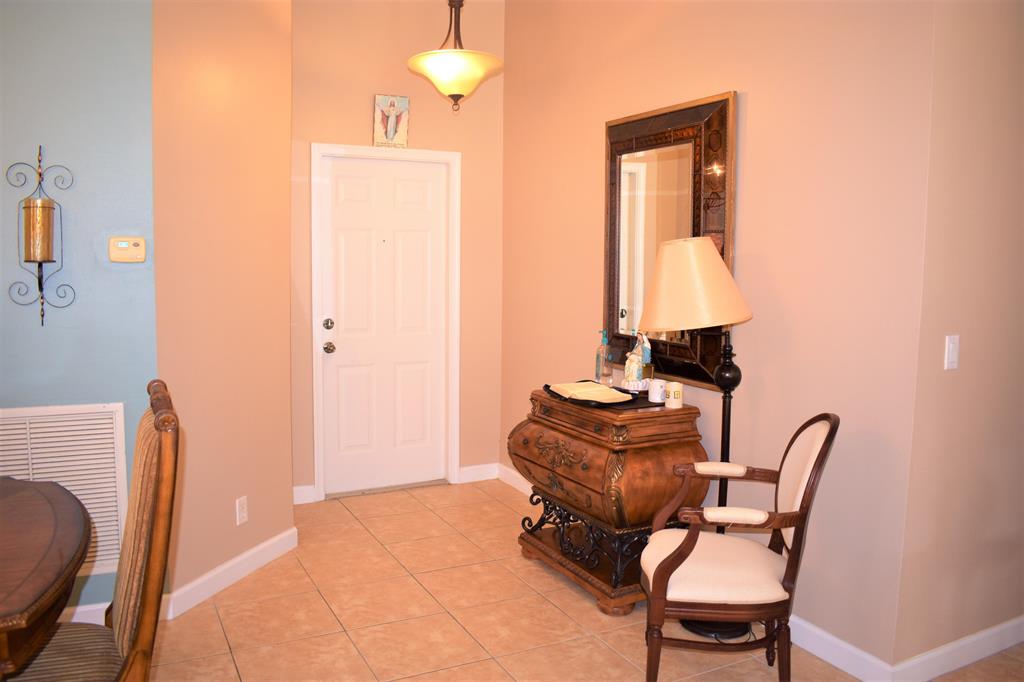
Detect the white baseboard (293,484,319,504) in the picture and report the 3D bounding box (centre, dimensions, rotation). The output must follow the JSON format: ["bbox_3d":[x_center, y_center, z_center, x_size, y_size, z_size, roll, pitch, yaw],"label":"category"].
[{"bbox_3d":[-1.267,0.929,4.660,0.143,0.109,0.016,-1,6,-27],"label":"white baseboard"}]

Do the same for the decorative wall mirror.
[{"bbox_3d":[0.696,-0.443,3.482,0.050,1.185,0.880,-2,6,-27],"label":"decorative wall mirror"}]

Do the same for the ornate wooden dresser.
[{"bbox_3d":[0.437,0.700,3.595,0.566,0.823,0.834,-1,6,-27],"label":"ornate wooden dresser"}]

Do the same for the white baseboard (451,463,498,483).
[{"bbox_3d":[-0.218,0.882,5.117,0.288,0.112,0.015,-2,6,-28],"label":"white baseboard"}]

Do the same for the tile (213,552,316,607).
[{"bbox_3d":[-1.142,1.093,3.490,0.427,0.010,0.427,-1,6,-27],"label":"tile"}]

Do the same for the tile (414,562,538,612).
[{"bbox_3d":[-0.176,1.113,3.505,0.427,0.010,0.427,-1,6,-27],"label":"tile"}]

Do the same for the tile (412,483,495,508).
[{"bbox_3d":[-0.388,0.990,4.849,0.427,0.010,0.427,-1,6,-27],"label":"tile"}]

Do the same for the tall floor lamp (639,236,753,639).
[{"bbox_3d":[0.717,0.356,3.002,0.490,1.540,0.440,-2,6,-27],"label":"tall floor lamp"}]

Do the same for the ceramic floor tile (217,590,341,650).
[{"bbox_3d":[-0.943,1.131,3.108,0.427,0.010,0.427,-1,6,-27],"label":"ceramic floor tile"}]

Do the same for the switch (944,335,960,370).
[{"bbox_3d":[1.429,0.038,2.491,0.073,0.115,0.012,-2,6,-28],"label":"switch"}]

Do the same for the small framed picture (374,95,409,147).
[{"bbox_3d":[-0.727,-1.322,4.634,0.220,0.313,0.020,-2,6,-28],"label":"small framed picture"}]

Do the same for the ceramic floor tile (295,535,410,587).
[{"bbox_3d":[-0.743,1.065,3.614,0.428,0.013,0.428,-2,6,-27],"label":"ceramic floor tile"}]

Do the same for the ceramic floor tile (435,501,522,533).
[{"bbox_3d":[-0.187,1.008,4.393,0.428,0.013,0.428,-2,6,-27],"label":"ceramic floor tile"}]

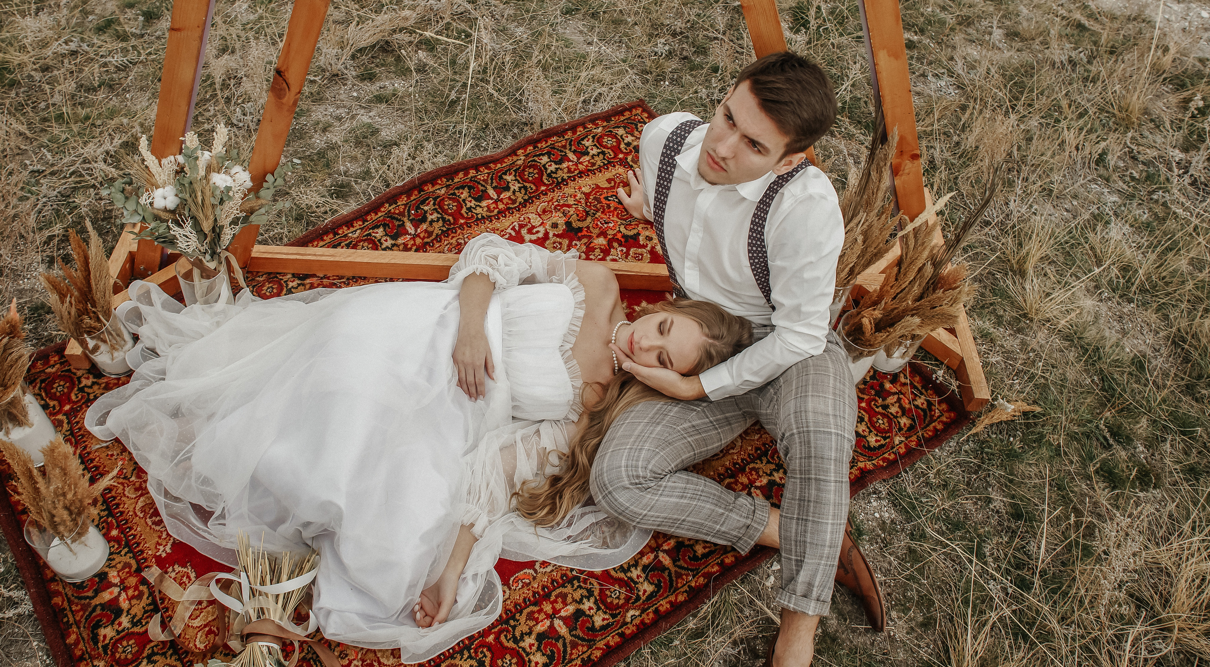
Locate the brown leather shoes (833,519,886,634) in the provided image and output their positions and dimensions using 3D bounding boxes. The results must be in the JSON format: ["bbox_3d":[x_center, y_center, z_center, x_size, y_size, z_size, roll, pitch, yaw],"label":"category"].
[{"bbox_3d":[0.463,0.497,1.650,0.110,0.100,0.295,-13,52,-1],"label":"brown leather shoes"}]

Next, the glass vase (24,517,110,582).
[{"bbox_3d":[-1.066,0.411,1.603,0.107,0.130,0.107,2,48,-2],"label":"glass vase"}]

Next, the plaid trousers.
[{"bbox_3d":[0.327,0.163,1.707,0.550,0.430,0.740,23,51,16],"label":"plaid trousers"}]

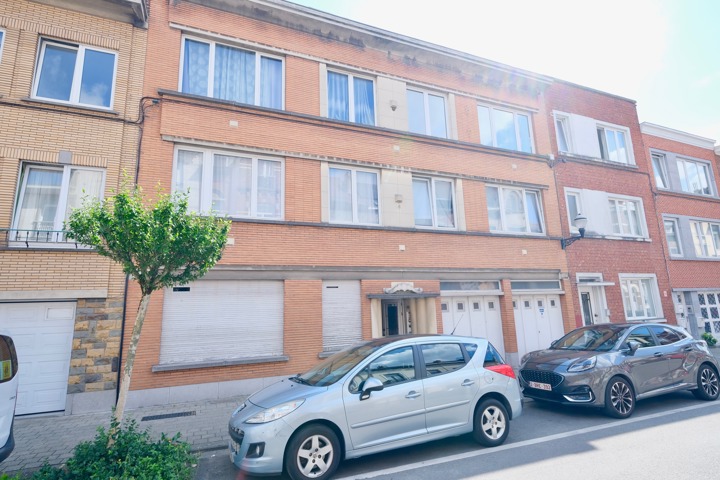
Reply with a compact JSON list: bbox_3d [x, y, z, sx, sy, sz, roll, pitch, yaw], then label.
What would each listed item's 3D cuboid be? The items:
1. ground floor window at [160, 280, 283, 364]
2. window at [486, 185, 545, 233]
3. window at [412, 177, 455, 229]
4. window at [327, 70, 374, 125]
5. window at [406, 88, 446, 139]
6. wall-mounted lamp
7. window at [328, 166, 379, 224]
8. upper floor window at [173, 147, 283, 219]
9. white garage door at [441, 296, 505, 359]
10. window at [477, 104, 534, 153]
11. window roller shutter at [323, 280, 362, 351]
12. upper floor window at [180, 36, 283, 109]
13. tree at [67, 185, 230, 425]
[{"bbox_3d":[-2.950,1.750,7.512,2.500,1.720,0.140,2,-11,-21],"label":"ground floor window"},{"bbox_3d":[4.997,-0.940,10.921,2.373,1.578,0.120,3,-10,-21],"label":"window"},{"bbox_3d":[2.243,-1.088,10.041,1.480,1.610,0.140,2,-11,-21],"label":"window"},{"bbox_3d":[-0.210,-3.901,9.411,1.453,1.509,0.120,3,-10,-21],"label":"window"},{"bbox_3d":[2.142,-3.965,10.532,1.490,1.570,0.140,2,-11,-21],"label":"window"},{"bbox_3d":[7.013,-0.265,11.091,0.420,1.070,0.870,2,-11,-21],"label":"wall-mounted lamp"},{"bbox_3d":[-0.119,-1.162,8.971,1.469,1.574,0.120,3,-10,-21],"label":"window"},{"bbox_3d":[-2.978,-1.289,7.881,2.445,1.594,0.120,3,-10,-21],"label":"upper floor window"},{"bbox_3d":[3.324,2.676,10.005,2.350,2.000,0.120,2,-11,-21],"label":"white garage door"},{"bbox_3d":[4.905,-3.682,11.362,2.389,1.517,0.120,3,-10,-21],"label":"window"},{"bbox_3d":[-0.434,1.841,8.315,0.974,1.679,0.100,3,-10,-21],"label":"window roller shutter"},{"bbox_3d":[-3.119,-4.189,8.540,2.480,1.580,0.140,2,-11,-21],"label":"upper floor window"},{"bbox_3d":[-3.243,1.015,5.174,2.200,3.850,2.100,2,-11,-21],"label":"tree"}]

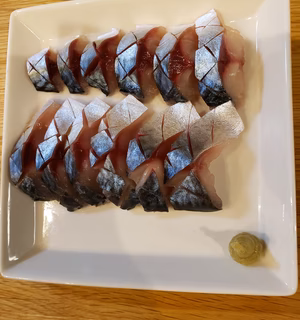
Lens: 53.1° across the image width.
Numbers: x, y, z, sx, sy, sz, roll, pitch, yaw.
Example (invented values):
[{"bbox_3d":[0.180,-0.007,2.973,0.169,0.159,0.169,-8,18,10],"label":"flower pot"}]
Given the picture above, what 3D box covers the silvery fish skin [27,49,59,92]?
[{"bbox_3d":[-0.096,-0.080,0.268,0.023,0.014,0.035,-6,85,11],"label":"silvery fish skin"}]

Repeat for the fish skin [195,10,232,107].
[{"bbox_3d":[0.049,-0.079,0.236,0.021,0.020,0.071,-6,85,11],"label":"fish skin"}]

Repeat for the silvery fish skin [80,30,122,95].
[{"bbox_3d":[-0.042,-0.083,0.256,0.031,0.017,0.049,-6,85,11],"label":"silvery fish skin"}]

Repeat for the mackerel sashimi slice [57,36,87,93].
[{"bbox_3d":[-0.069,-0.083,0.262,0.019,0.016,0.044,-7,85,11],"label":"mackerel sashimi slice"}]

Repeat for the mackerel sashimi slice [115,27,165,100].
[{"bbox_3d":[-0.009,-0.079,0.248,0.036,0.019,0.054,-6,85,11],"label":"mackerel sashimi slice"}]

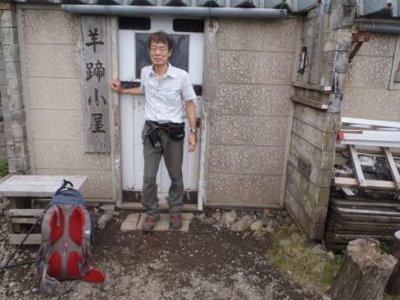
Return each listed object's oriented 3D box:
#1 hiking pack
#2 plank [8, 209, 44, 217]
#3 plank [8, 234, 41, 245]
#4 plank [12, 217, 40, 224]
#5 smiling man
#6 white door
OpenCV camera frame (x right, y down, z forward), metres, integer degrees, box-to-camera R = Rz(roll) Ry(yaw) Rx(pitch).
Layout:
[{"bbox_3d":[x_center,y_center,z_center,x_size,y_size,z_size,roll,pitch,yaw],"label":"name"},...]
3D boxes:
[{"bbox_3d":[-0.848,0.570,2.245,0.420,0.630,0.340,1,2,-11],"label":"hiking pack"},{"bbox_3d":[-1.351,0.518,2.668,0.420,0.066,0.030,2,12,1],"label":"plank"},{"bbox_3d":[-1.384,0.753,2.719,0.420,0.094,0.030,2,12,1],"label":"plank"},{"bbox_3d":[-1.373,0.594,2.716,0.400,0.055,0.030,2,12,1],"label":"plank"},{"bbox_3d":[-0.419,-0.150,2.870,0.760,1.708,0.400,3,12,8],"label":"smiling man"},{"bbox_3d":[-0.376,-0.338,3.157,0.809,1.798,0.050,2,12,1],"label":"white door"}]

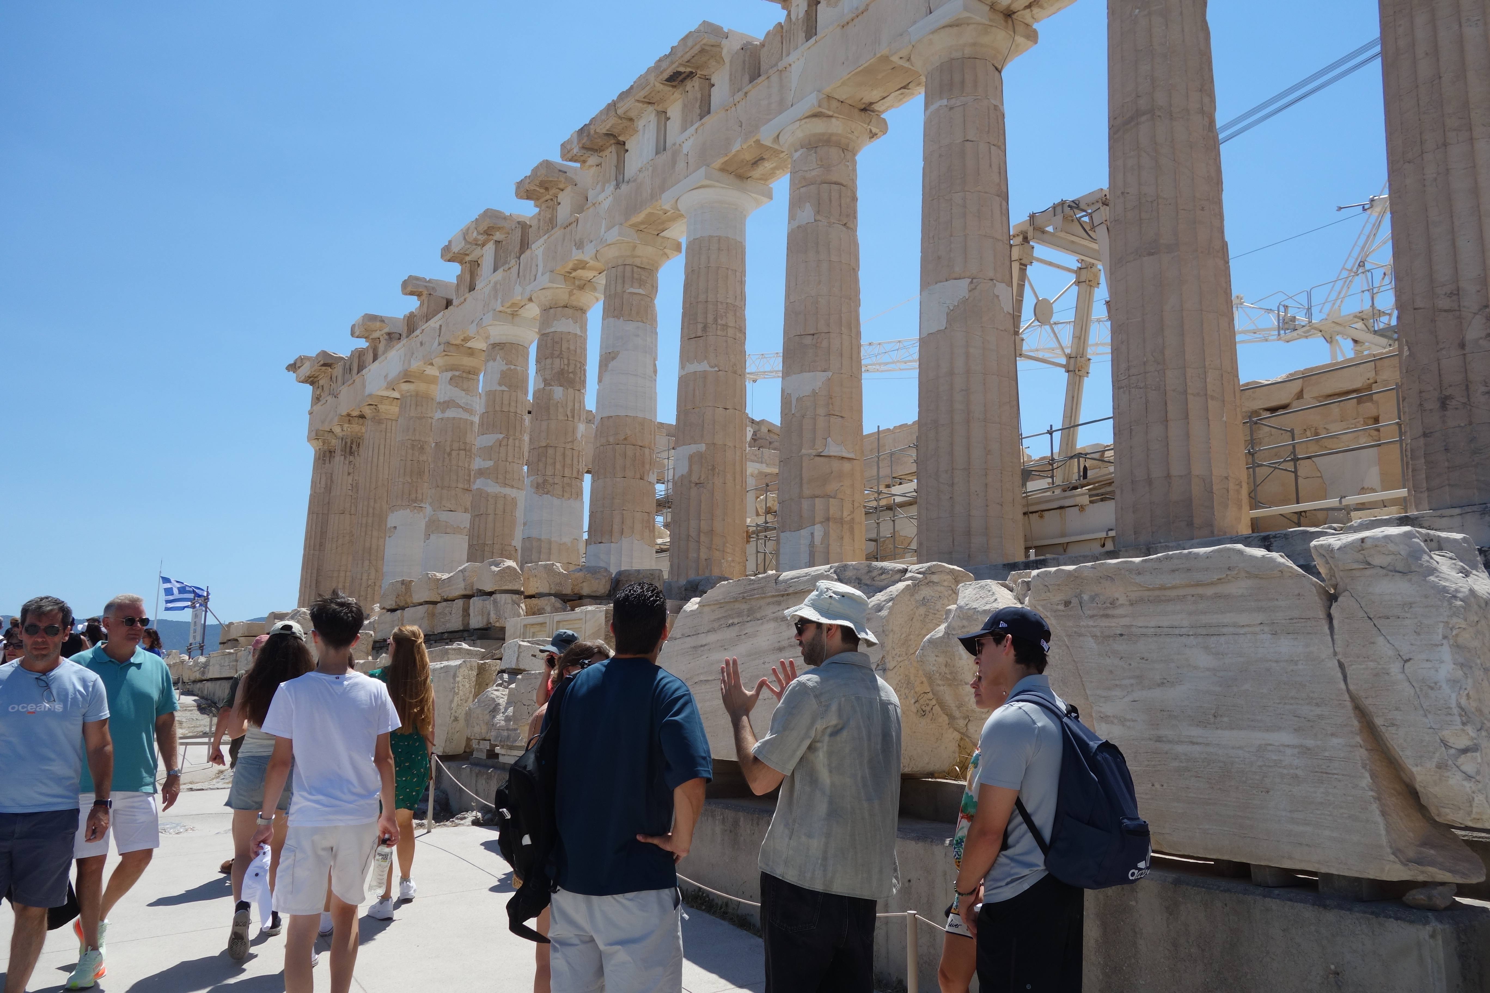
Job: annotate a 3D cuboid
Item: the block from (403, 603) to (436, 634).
[{"bbox_3d":[-5.986,2.403,22.161,0.550,0.530,1.220,8,-13,-34],"label":"block"}]

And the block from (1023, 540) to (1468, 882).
[{"bbox_3d":[2.288,0.953,5.394,0.650,1.380,1.920,8,-12,-34],"label":"block"}]

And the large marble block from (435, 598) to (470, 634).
[{"bbox_3d":[-4.512,1.961,18.888,0.600,0.530,1.220,8,-12,-34],"label":"large marble block"}]

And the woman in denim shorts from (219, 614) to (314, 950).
[{"bbox_3d":[-2.508,1.492,6.102,0.500,1.680,0.650,6,-11,-28],"label":"woman in denim shorts"}]

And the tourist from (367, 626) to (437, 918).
[{"bbox_3d":[-2.090,1.626,6.976,0.450,1.680,0.440,9,-13,-37],"label":"tourist"}]

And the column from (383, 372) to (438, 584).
[{"bbox_3d":[-13.154,0.210,45.895,2.020,10.430,2.020,8,-12,-34],"label":"column"}]

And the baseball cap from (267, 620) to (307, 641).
[{"bbox_3d":[-2.382,0.699,6.026,0.185,0.130,0.270,5,-11,-21],"label":"baseball cap"}]

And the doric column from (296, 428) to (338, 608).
[{"bbox_3d":[-20.211,1.932,55.732,2.080,10.430,2.080,8,-12,-34],"label":"doric column"}]

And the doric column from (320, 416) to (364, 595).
[{"bbox_3d":[-18.110,1.595,52.797,2.020,10.430,2.020,8,-13,-34],"label":"doric column"}]

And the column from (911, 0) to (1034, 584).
[{"bbox_3d":[4.144,-3.764,21.636,2.020,10.430,2.020,1,-11,0],"label":"column"}]

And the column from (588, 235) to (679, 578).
[{"bbox_3d":[-3.270,-2.071,31.995,2.030,10.430,2.030,8,-12,-34],"label":"column"}]

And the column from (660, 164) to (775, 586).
[{"bbox_3d":[-0.791,-2.682,28.588,2.020,10.430,2.020,8,-12,-34],"label":"column"}]

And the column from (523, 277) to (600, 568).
[{"bbox_3d":[-5.747,-1.382,35.485,2.020,10.430,2.020,8,-13,-34],"label":"column"}]

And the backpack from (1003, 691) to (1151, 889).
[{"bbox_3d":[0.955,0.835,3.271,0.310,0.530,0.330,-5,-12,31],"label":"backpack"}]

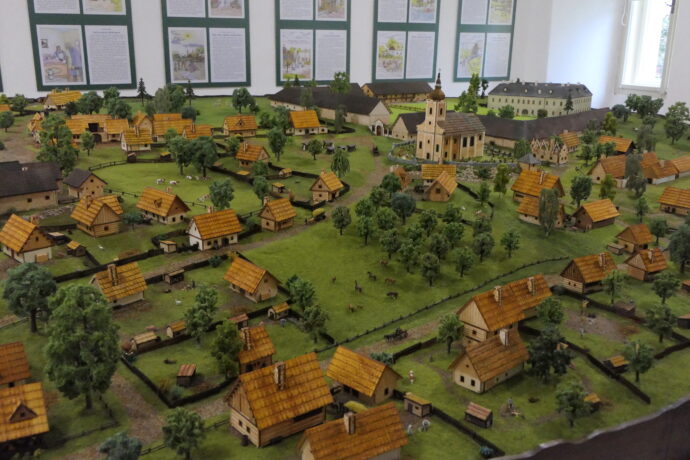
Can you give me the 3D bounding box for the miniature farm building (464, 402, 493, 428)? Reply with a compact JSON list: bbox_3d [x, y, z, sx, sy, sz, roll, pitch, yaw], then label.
[{"bbox_3d":[0.230,0.314,1.079,0.040,0.030,0.028,14,21,37],"label":"miniature farm building"}]

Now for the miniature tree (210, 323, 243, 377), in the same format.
[{"bbox_3d":[-0.217,0.222,1.158,0.057,0.112,0.054,-2,18,-11],"label":"miniature tree"}]

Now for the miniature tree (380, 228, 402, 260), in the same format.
[{"bbox_3d":[0.108,0.035,1.470,0.048,0.072,0.048,1,19,0],"label":"miniature tree"}]

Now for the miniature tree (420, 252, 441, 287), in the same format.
[{"bbox_3d":[0.182,0.086,1.341,0.042,0.073,0.042,1,19,0],"label":"miniature tree"}]

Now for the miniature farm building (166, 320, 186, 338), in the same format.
[{"bbox_3d":[-0.295,0.174,1.116,0.018,0.021,0.030,19,25,41],"label":"miniature farm building"}]

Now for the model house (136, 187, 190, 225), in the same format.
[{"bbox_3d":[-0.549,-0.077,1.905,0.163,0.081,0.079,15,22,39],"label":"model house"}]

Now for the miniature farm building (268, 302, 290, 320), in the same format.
[{"bbox_3d":[-0.124,0.153,1.193,0.020,0.022,0.036,18,25,40],"label":"miniature farm building"}]

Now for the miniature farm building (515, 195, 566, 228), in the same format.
[{"bbox_3d":[0.554,-0.051,1.785,0.118,0.062,0.056,17,24,41],"label":"miniature farm building"}]

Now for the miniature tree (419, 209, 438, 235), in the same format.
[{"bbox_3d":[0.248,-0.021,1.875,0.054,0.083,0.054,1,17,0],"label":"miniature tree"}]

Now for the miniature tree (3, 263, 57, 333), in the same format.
[{"bbox_3d":[-0.616,0.134,1.241,0.104,0.147,0.104,1,17,0],"label":"miniature tree"}]

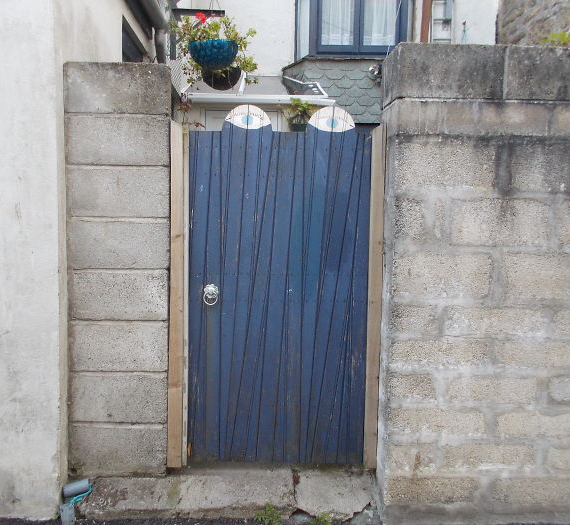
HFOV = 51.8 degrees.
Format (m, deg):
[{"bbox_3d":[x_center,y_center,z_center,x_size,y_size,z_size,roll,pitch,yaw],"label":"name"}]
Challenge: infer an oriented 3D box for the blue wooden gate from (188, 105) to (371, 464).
[{"bbox_3d":[-0.030,0.114,2.670,0.820,1.630,0.060,1,3,-1],"label":"blue wooden gate"}]

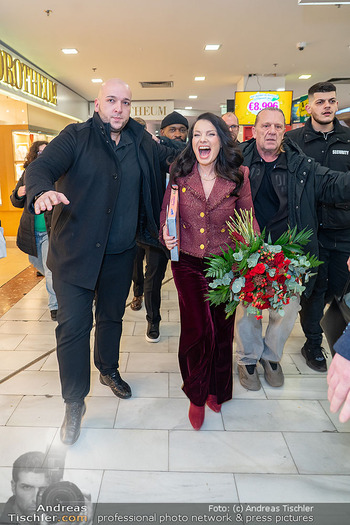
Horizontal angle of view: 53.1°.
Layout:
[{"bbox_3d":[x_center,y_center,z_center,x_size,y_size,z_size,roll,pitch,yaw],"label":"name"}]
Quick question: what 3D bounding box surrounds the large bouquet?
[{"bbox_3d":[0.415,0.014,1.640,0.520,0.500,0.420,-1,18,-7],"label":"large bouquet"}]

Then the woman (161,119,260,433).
[{"bbox_3d":[0.172,0.109,1.911,0.520,1.690,0.460,5,17,11],"label":"woman"}]

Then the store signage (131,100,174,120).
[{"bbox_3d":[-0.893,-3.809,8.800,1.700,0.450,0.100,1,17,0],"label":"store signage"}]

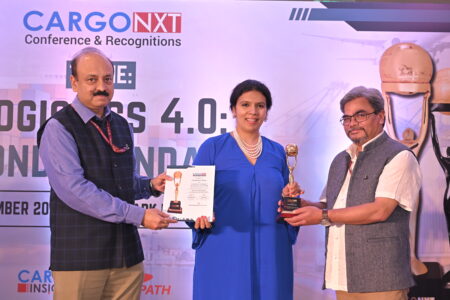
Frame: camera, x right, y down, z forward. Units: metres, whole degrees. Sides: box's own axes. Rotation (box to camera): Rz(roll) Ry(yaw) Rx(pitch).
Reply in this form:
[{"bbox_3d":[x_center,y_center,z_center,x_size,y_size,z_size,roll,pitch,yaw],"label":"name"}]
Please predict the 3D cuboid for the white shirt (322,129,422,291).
[{"bbox_3d":[0.620,0.253,2.480,0.350,0.645,0.470,0,1,-33],"label":"white shirt"}]

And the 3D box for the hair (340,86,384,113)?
[{"bbox_3d":[0.583,-0.193,2.460,0.172,0.155,0.205,-4,3,40],"label":"hair"}]

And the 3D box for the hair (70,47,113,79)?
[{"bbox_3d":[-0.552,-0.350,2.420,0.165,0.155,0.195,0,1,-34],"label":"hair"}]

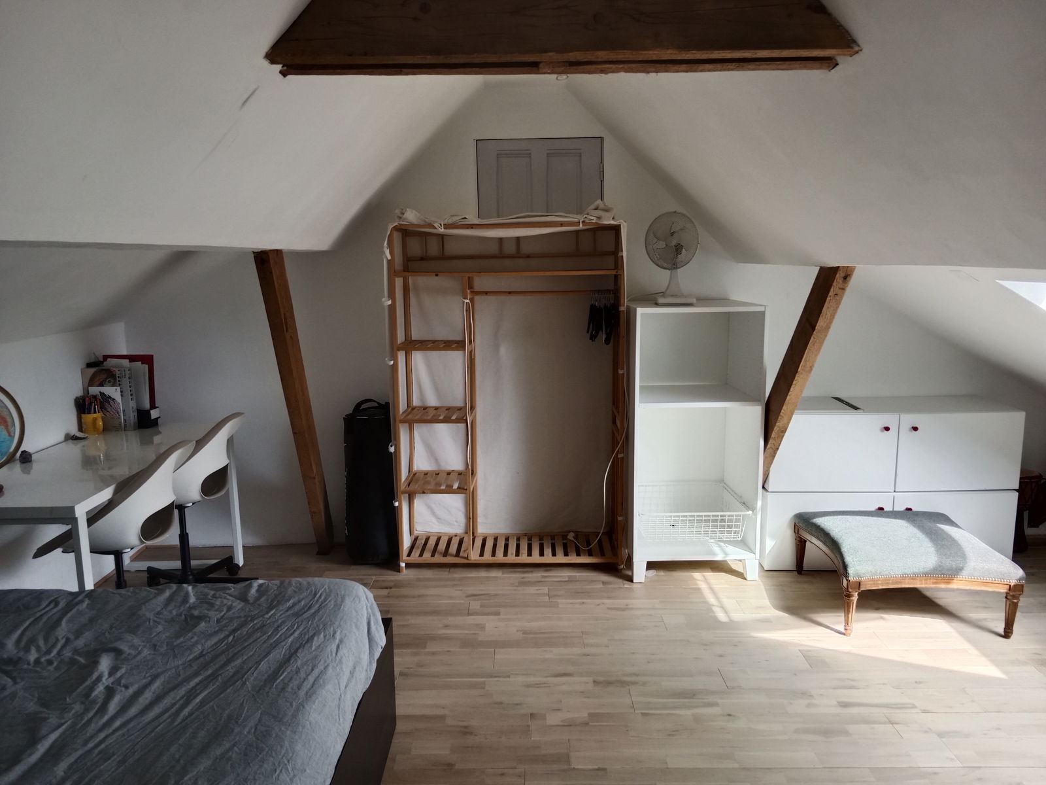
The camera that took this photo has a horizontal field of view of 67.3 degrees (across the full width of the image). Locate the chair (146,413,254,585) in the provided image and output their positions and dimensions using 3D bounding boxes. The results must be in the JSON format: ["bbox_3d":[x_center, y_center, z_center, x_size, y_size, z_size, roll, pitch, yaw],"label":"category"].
[{"bbox_3d":[-1.537,0.523,3.576,0.620,0.865,0.630,0,9,1],"label":"chair"}]

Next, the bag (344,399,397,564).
[{"bbox_3d":[-0.775,0.447,4.064,0.255,0.840,0.250,0,9,1],"label":"bag"}]

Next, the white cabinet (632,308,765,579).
[{"bbox_3d":[0.813,0.213,3.938,0.600,1.310,0.565,-1,9,-1],"label":"white cabinet"}]

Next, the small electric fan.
[{"bbox_3d":[0.704,-0.635,3.736,0.260,0.440,0.220,2,10,18],"label":"small electric fan"}]

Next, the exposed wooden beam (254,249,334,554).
[{"bbox_3d":[-1.071,0.111,3.790,0.070,1.720,0.155,0,32,1],"label":"exposed wooden beam"}]

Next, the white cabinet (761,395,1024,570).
[{"bbox_3d":[1.808,0.449,4.022,1.205,0.795,0.420,-1,9,0],"label":"white cabinet"}]

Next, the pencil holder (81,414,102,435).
[{"bbox_3d":[-2.043,0.143,3.719,0.090,0.100,0.105,-5,10,-23],"label":"pencil holder"}]

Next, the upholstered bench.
[{"bbox_3d":[1.661,0.780,3.484,0.720,0.320,0.720,0,9,2],"label":"upholstered bench"}]

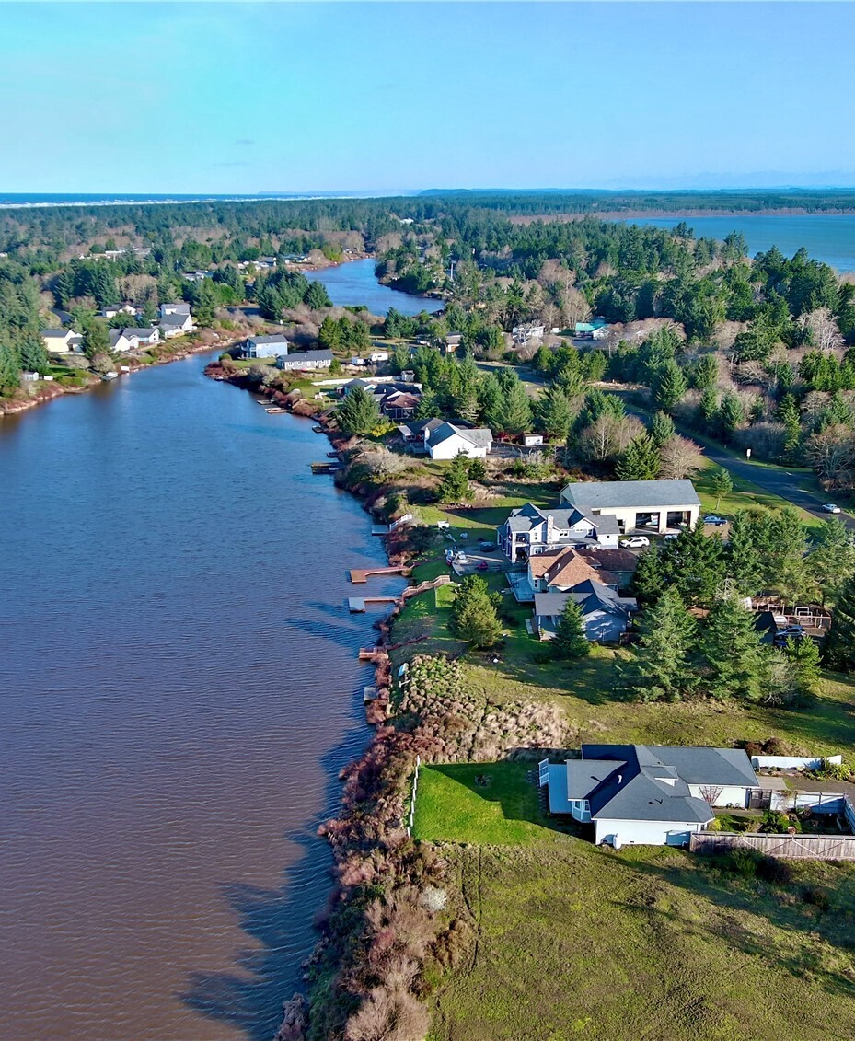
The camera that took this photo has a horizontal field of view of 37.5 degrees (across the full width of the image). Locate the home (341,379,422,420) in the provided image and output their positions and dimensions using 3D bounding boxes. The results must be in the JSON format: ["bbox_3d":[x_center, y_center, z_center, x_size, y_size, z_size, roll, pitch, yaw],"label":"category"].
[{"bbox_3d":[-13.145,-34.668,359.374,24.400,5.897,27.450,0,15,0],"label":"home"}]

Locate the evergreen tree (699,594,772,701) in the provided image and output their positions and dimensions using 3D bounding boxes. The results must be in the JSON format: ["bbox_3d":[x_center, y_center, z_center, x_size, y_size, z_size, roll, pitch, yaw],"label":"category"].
[{"bbox_3d":[40.076,15.881,161.477,9.470,13.610,9.470,0,15,0],"label":"evergreen tree"}]

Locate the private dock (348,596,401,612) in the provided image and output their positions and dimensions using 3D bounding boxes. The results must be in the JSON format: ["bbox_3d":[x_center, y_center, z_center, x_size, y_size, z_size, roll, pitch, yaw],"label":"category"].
[{"bbox_3d":[-8.631,13.687,201.910,8.500,1.000,6.600,0,15,-2],"label":"private dock"}]

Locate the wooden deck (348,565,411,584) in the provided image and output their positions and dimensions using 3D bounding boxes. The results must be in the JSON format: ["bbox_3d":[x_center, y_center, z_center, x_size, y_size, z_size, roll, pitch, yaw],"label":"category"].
[{"bbox_3d":[-8.030,9.554,217.057,10.500,1.300,6.700,0,15,-3],"label":"wooden deck"}]

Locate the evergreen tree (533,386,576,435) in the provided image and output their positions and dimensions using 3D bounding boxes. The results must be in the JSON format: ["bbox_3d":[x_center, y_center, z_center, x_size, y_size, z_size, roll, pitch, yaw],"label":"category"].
[{"bbox_3d":[31.920,-27.440,316.140,10.110,12.750,10.110,0,15,0],"label":"evergreen tree"}]

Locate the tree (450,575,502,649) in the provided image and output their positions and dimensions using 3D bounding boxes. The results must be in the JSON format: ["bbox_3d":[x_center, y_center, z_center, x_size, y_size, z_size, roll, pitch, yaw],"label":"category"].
[{"bbox_3d":[6.949,12.762,179.111,7.330,10.340,7.330,0,15,0],"label":"tree"}]

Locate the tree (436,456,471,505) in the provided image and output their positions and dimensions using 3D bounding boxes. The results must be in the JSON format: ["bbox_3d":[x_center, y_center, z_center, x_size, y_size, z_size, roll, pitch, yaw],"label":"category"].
[{"bbox_3d":[5.230,-8.330,249.050,7.030,9.700,7.030,0,15,0],"label":"tree"}]

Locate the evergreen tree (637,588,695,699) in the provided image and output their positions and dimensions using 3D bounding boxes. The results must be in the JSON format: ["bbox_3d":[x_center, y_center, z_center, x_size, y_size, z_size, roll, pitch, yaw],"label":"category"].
[{"bbox_3d":[29.330,14.710,153.650,6.940,13.700,6.940,0,15,0],"label":"evergreen tree"}]

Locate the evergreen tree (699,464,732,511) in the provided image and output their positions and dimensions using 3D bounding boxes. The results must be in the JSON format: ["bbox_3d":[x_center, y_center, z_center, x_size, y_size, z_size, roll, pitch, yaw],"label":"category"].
[{"bbox_3d":[57.093,-6.421,246.801,5.750,8.904,5.750,0,15,0],"label":"evergreen tree"}]

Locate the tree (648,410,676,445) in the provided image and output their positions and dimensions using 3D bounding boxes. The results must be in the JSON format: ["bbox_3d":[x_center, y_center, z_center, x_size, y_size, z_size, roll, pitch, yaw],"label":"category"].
[{"bbox_3d":[57.734,-23.013,309.978,6.920,8.806,6.920,0,15,0],"label":"tree"}]

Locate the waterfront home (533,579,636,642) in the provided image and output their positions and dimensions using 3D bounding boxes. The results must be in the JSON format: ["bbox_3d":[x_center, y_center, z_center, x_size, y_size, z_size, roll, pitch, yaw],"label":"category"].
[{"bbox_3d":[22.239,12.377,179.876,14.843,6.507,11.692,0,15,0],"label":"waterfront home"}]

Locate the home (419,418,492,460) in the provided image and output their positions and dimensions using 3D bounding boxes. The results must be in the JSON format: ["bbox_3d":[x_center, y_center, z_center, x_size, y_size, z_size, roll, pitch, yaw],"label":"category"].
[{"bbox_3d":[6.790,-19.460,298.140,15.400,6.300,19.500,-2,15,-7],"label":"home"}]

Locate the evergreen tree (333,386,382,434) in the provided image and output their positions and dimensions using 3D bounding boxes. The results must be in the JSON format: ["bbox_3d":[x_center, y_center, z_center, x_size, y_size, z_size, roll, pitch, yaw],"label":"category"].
[{"bbox_3d":[-17.970,-28.420,321.090,12.080,11.850,12.080,0,15,0],"label":"evergreen tree"}]

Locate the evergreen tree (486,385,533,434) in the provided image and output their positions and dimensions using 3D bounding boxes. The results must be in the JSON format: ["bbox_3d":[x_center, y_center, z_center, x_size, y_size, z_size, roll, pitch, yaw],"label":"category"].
[{"bbox_3d":[21.127,-29.036,325.029,12.307,12.640,12.307,0,15,0],"label":"evergreen tree"}]

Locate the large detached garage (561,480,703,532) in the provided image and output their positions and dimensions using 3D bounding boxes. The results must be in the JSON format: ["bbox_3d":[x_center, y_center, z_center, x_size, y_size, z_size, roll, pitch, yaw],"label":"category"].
[{"bbox_3d":[36.273,-2.989,226.496,22.620,8.270,11.290,-2,15,-8],"label":"large detached garage"}]

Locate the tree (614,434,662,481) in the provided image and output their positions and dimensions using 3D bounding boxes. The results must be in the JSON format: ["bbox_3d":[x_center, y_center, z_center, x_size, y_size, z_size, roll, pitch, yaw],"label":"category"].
[{"bbox_3d":[45.469,-13.881,272.478,10.317,10.201,10.317,0,15,0],"label":"tree"}]

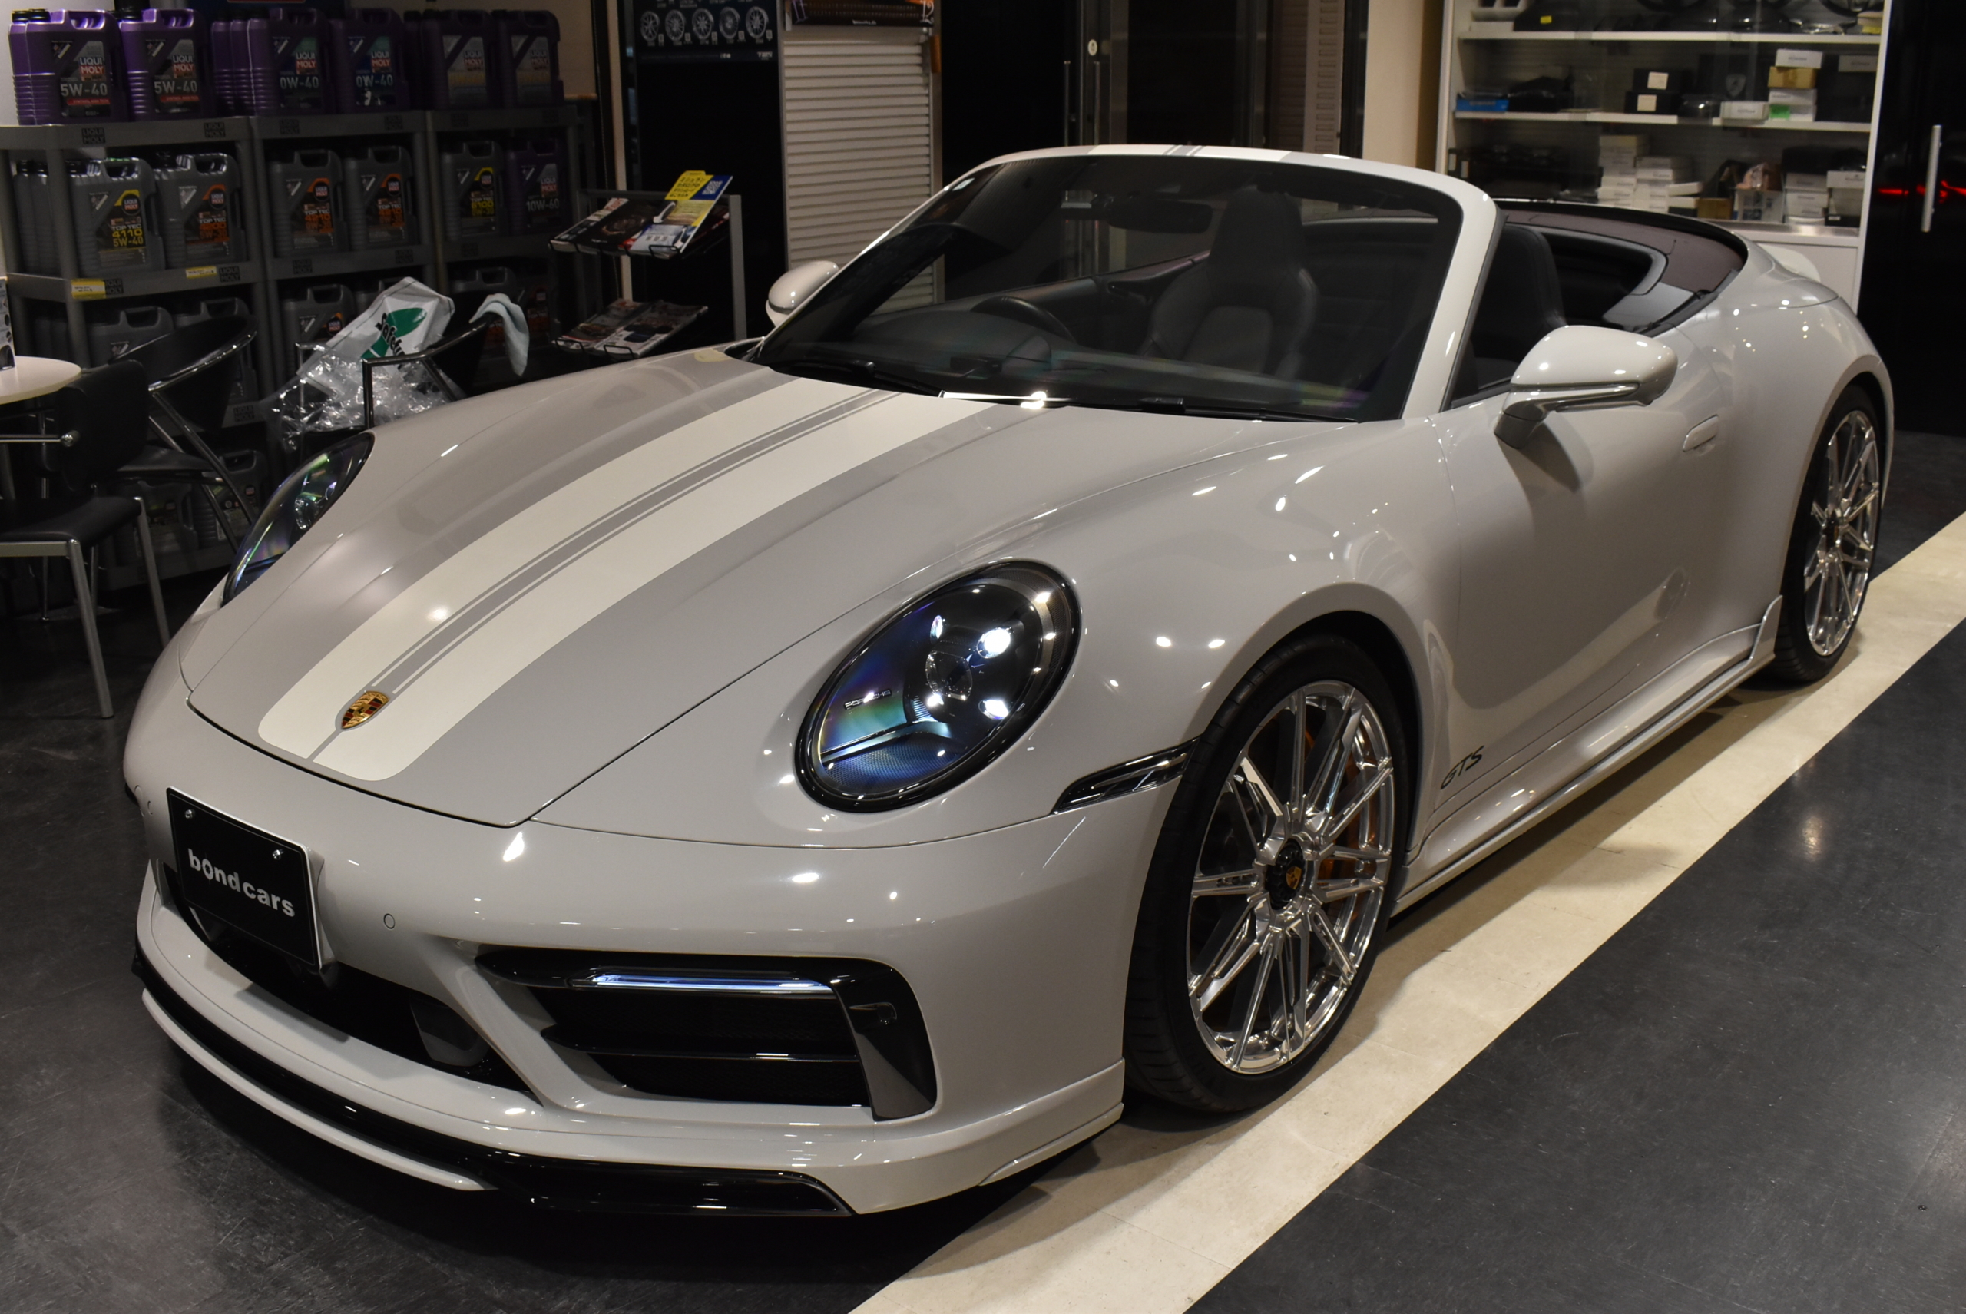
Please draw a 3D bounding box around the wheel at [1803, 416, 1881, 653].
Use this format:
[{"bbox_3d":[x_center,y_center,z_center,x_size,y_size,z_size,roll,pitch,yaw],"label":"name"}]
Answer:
[{"bbox_3d":[1.877,-0.305,4.337,0.270,0.570,0.570,13,22,38],"label":"wheel"}]

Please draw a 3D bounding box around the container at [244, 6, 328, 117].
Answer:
[{"bbox_3d":[-2.014,-1.723,5.401,0.115,0.293,0.200,13,22,38],"label":"container"}]

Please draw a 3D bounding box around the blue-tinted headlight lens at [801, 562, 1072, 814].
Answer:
[{"bbox_3d":[-0.053,0.032,2.147,0.290,0.240,0.300,13,22,38],"label":"blue-tinted headlight lens"}]

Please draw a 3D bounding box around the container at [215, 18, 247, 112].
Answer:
[{"bbox_3d":[-2.174,-1.818,5.691,0.195,0.300,0.128,-16,22,-40],"label":"container"}]

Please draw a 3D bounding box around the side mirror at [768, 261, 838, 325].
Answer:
[{"bbox_3d":[-0.439,-0.746,4.015,0.222,0.210,0.230,13,22,38],"label":"side mirror"}]

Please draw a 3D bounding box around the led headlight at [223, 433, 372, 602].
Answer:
[{"bbox_3d":[-1.114,-0.217,3.020,0.225,0.240,0.320,13,22,38],"label":"led headlight"}]

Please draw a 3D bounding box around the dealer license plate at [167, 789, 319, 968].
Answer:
[{"bbox_3d":[-0.909,0.269,2.280,0.330,0.165,0.020,13,22,38],"label":"dealer license plate"}]

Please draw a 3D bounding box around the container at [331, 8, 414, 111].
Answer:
[{"bbox_3d":[-1.848,-1.788,5.593,0.115,0.293,0.200,13,22,38],"label":"container"}]

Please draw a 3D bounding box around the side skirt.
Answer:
[{"bbox_3d":[1.142,0.124,3.419,0.110,0.160,1.680,13,22,38],"label":"side skirt"}]

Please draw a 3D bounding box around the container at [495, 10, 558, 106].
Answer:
[{"bbox_3d":[-1.463,-1.932,6.000,0.195,0.300,0.128,-16,22,-40],"label":"container"}]

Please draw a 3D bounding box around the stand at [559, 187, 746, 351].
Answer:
[{"bbox_3d":[-1.020,-0.825,5.500,0.730,1.070,0.290,13,22,38],"label":"stand"}]

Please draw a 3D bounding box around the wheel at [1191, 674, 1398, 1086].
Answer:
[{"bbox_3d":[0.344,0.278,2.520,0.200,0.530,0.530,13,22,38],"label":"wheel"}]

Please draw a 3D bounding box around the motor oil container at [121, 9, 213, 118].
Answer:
[{"bbox_3d":[-2.341,-1.700,5.330,0.195,0.300,0.128,-16,22,-40],"label":"motor oil container"}]

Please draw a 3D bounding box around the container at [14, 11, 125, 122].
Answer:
[{"bbox_3d":[-2.406,-1.568,4.946,0.115,0.293,0.200,13,22,38],"label":"container"}]

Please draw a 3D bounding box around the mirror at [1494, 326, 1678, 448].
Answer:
[{"bbox_3d":[0.948,-0.427,2.909,0.222,0.210,0.230,13,22,38],"label":"mirror"}]

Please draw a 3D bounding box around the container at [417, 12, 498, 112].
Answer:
[{"bbox_3d":[-1.646,-1.867,5.828,0.115,0.293,0.200,13,22,38],"label":"container"}]

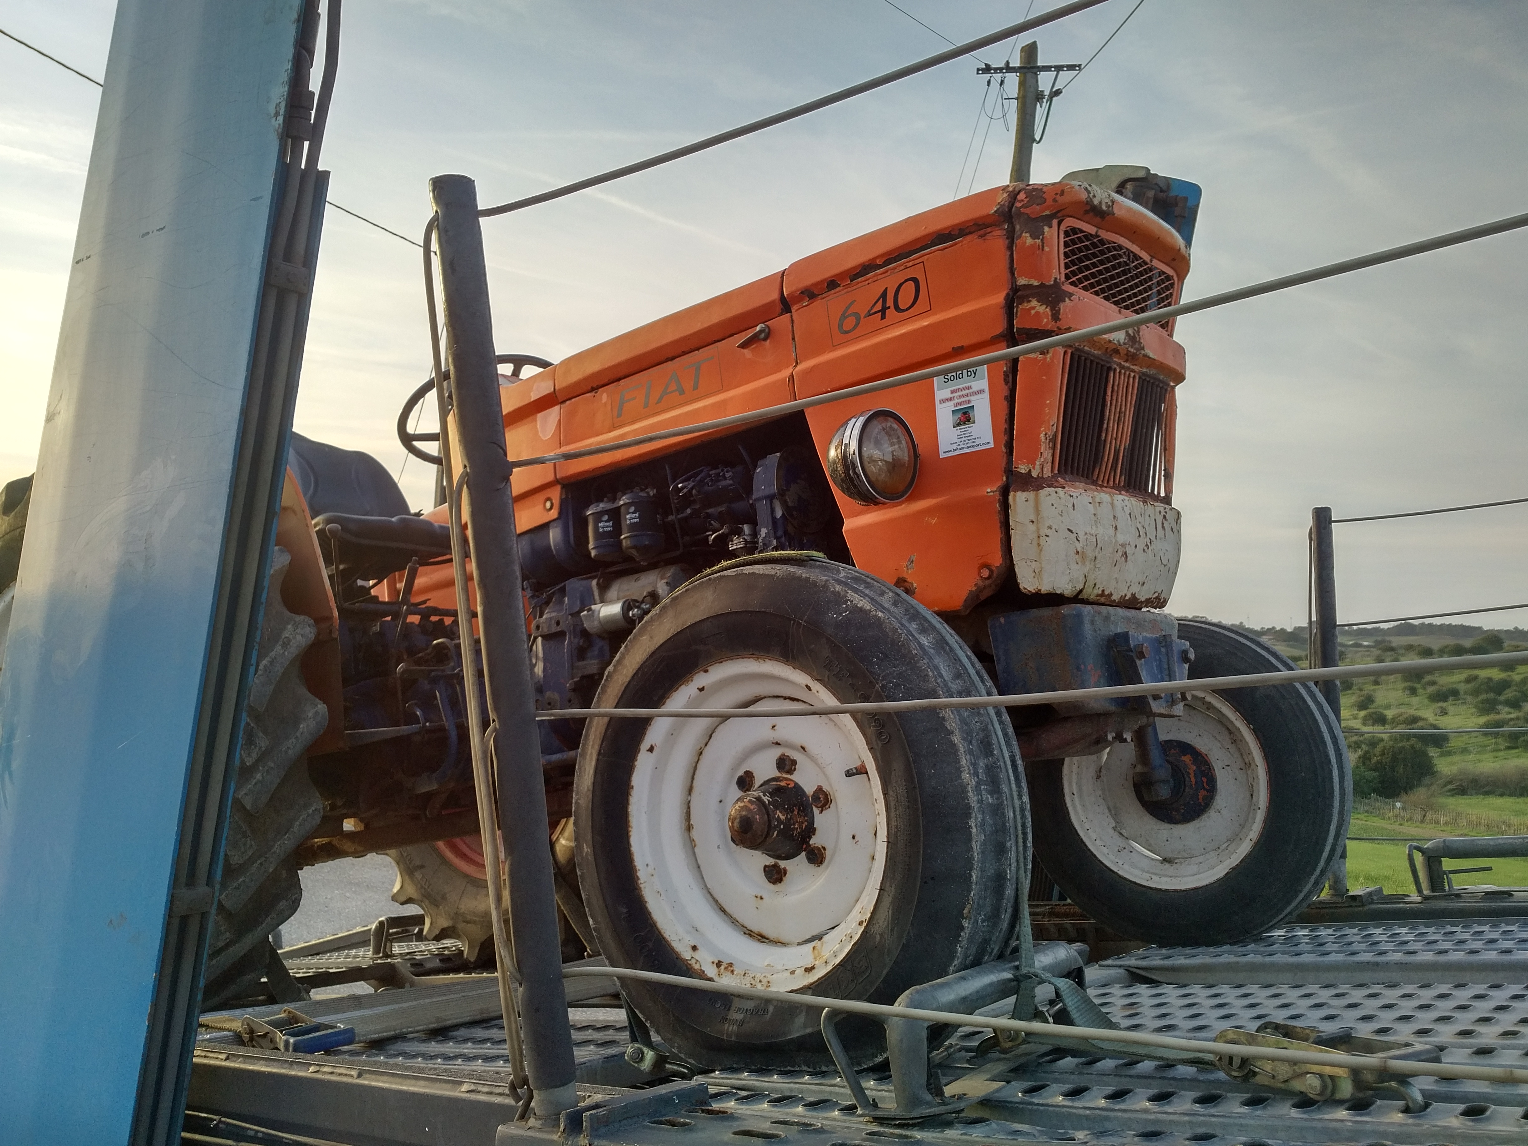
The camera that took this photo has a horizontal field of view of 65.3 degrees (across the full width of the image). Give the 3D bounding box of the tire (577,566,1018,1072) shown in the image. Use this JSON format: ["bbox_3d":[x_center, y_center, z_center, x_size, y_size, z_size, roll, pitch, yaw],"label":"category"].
[{"bbox_3d":[0.021,0.321,1.644,0.722,0.690,0.178,-11,-12,38],"label":"tire"}]

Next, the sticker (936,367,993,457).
[{"bbox_3d":[0.335,-0.273,1.995,0.105,0.147,0.003,-10,-12,43],"label":"sticker"}]

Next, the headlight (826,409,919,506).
[{"bbox_3d":[0.174,-0.194,2.020,0.157,0.157,0.122,6,-6,-43],"label":"headlight"}]

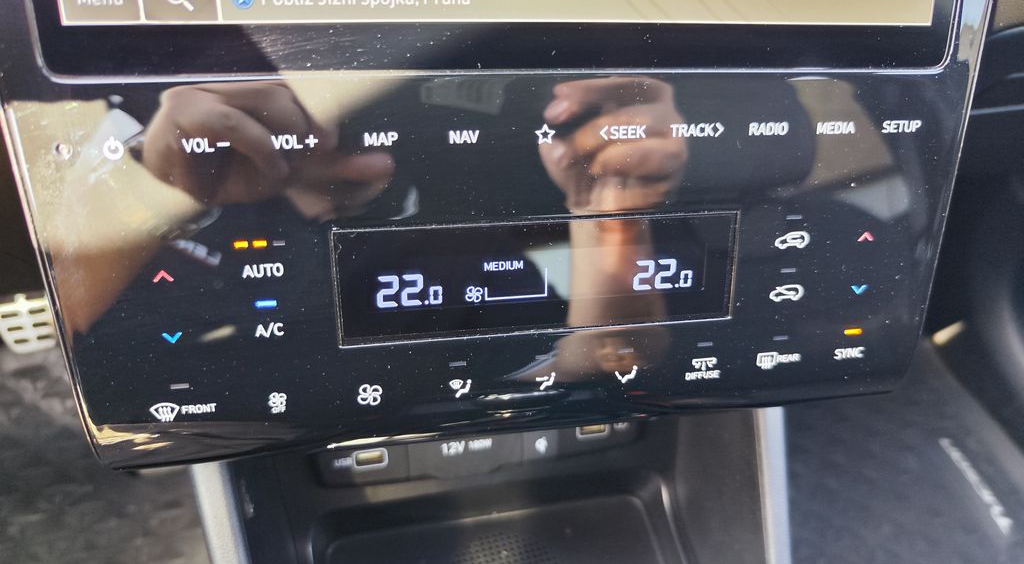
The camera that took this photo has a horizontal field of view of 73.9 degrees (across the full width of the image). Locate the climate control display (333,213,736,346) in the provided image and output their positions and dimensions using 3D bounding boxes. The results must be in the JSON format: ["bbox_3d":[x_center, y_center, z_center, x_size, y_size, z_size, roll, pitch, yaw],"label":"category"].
[{"bbox_3d":[0.010,-0.002,0.211,0.124,0.035,0.010,-4,16,-9],"label":"climate control display"}]

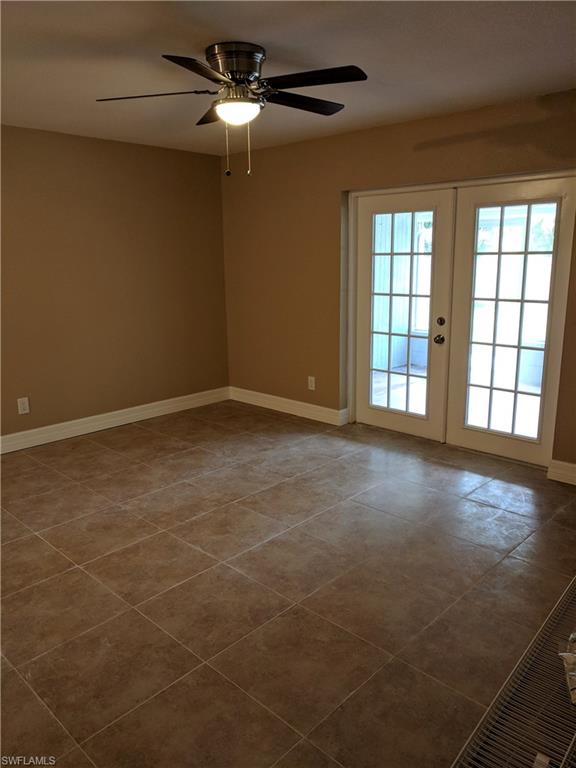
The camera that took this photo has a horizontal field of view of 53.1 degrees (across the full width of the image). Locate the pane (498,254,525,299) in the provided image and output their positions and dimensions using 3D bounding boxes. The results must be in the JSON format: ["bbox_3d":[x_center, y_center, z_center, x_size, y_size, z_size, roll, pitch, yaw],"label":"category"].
[{"bbox_3d":[1.569,-0.747,4.046,0.163,0.308,0.020,11,17,43],"label":"pane"}]

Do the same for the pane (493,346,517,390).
[{"bbox_3d":[1.579,-0.109,4.185,0.163,0.308,0.020,11,17,43],"label":"pane"}]

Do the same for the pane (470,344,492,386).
[{"bbox_3d":[1.447,-0.135,4.309,0.163,0.308,0.020,11,17,43],"label":"pane"}]

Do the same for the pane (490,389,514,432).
[{"bbox_3d":[1.583,0.205,4.255,0.163,0.308,0.020,11,17,43],"label":"pane"}]

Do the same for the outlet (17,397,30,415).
[{"bbox_3d":[-2.121,0.179,4.632,0.013,0.122,0.078,11,17,43],"label":"outlet"}]

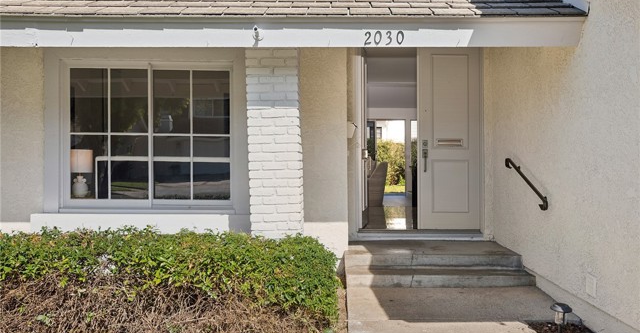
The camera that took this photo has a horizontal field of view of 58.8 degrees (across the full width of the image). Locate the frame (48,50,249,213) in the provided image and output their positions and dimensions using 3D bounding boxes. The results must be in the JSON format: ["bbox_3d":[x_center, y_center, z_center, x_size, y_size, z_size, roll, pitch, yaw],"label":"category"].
[{"bbox_3d":[-2.053,-0.433,6.676,2.450,1.997,0.120,0,0,2],"label":"frame"}]

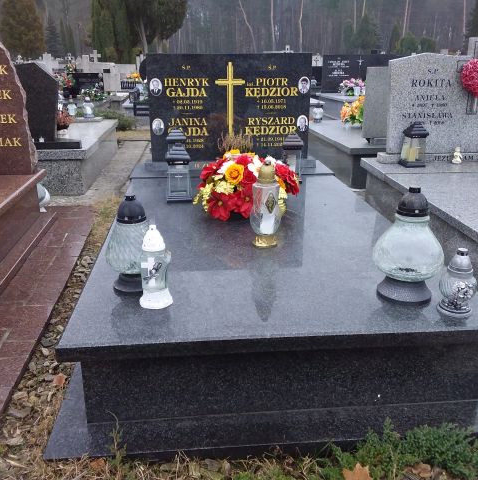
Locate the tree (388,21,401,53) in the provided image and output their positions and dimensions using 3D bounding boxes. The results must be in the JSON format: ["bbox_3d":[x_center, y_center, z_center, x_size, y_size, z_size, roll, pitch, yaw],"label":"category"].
[{"bbox_3d":[9.243,-11.414,30.667,0.840,2.930,0.840,-1,20,-5],"label":"tree"}]

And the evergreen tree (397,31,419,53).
[{"bbox_3d":[8.834,-9.874,27.360,1.043,2.126,1.043,-2,20,-5],"label":"evergreen tree"}]

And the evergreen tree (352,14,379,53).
[{"bbox_3d":[8.125,-12.492,32.778,1.671,3.510,1.671,-1,20,-5],"label":"evergreen tree"}]

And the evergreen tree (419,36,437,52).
[{"bbox_3d":[10.413,-10.133,28.511,1.000,2.000,1.000,-1,20,-5],"label":"evergreen tree"}]

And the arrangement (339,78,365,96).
[{"bbox_3d":[1.806,-2.415,8.111,0.425,0.307,0.319,-2,20,-5],"label":"arrangement"}]

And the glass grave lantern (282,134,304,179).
[{"bbox_3d":[0.300,-0.466,2.886,0.124,0.264,0.124,-2,20,-5],"label":"glass grave lantern"}]

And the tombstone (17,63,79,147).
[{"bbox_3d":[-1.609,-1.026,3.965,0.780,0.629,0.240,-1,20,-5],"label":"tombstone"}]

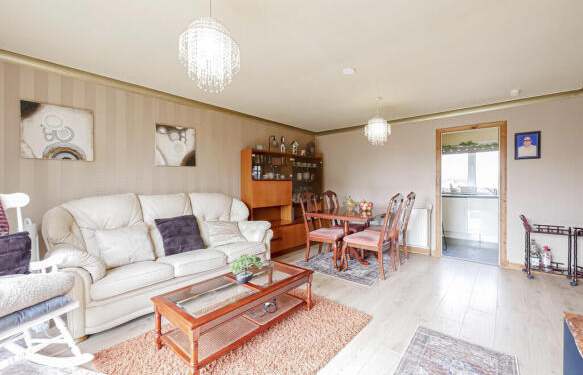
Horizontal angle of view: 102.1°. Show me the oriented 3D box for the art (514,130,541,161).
[{"bbox_3d":[3.107,-0.553,3.098,0.245,0.360,0.030,0,1,41],"label":"art"}]

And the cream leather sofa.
[{"bbox_3d":[-1.215,0.627,2.725,0.800,1.070,2.170,0,1,41],"label":"cream leather sofa"}]

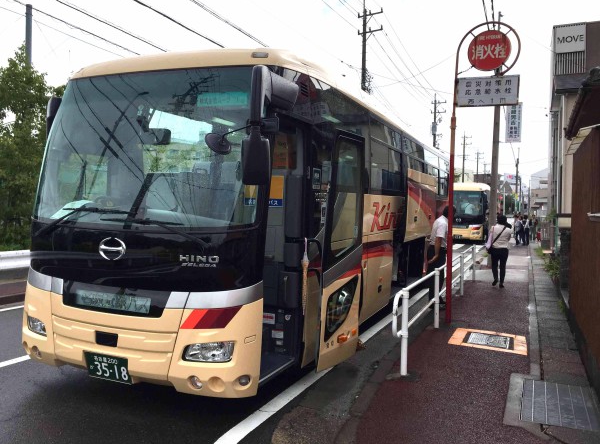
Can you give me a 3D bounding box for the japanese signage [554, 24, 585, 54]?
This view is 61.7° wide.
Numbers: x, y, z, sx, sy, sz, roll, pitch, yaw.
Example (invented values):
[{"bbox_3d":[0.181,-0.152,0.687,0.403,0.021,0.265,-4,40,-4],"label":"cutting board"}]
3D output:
[{"bbox_3d":[8.077,-5.475,15.000,0.770,0.820,0.080,2,1,24],"label":"japanese signage"}]

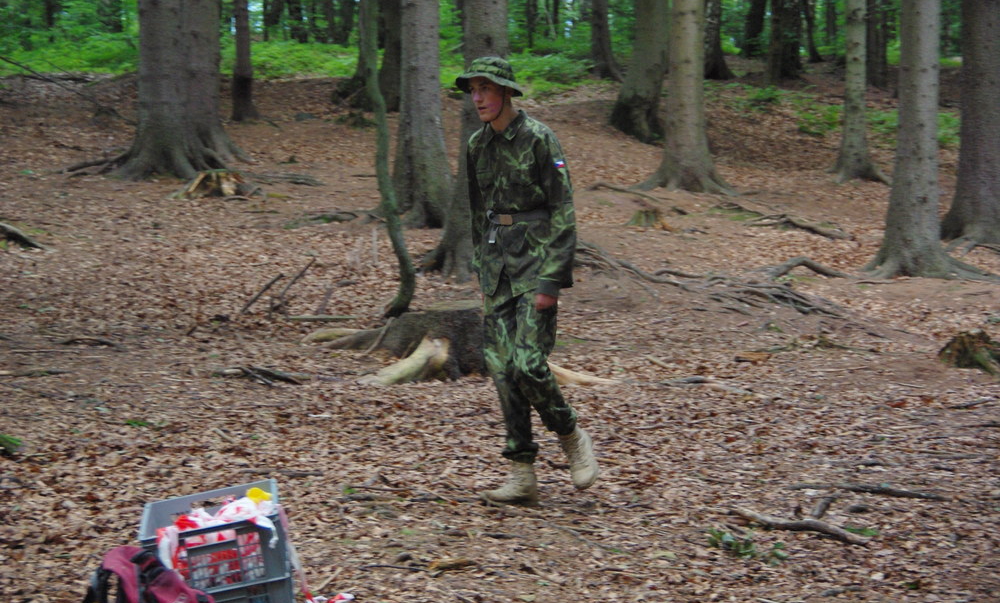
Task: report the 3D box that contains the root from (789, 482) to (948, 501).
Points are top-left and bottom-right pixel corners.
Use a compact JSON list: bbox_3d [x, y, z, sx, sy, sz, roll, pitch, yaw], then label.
[{"bbox_3d":[1.515,0.781,12.000,0.730,0.050,0.100,2,4,25],"label":"root"}]

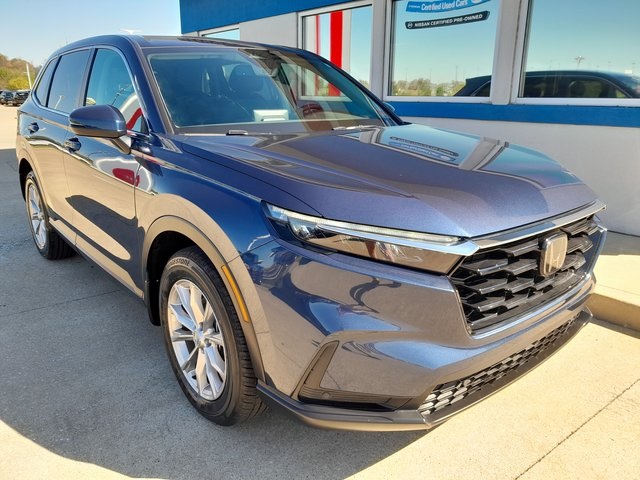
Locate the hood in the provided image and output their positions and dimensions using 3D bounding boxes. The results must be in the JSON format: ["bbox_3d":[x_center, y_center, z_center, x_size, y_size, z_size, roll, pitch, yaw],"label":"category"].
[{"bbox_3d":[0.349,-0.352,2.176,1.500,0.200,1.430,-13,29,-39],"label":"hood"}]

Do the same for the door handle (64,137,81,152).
[{"bbox_3d":[-1.321,-0.509,2.682,0.060,0.060,0.210,-13,20,-39],"label":"door handle"}]

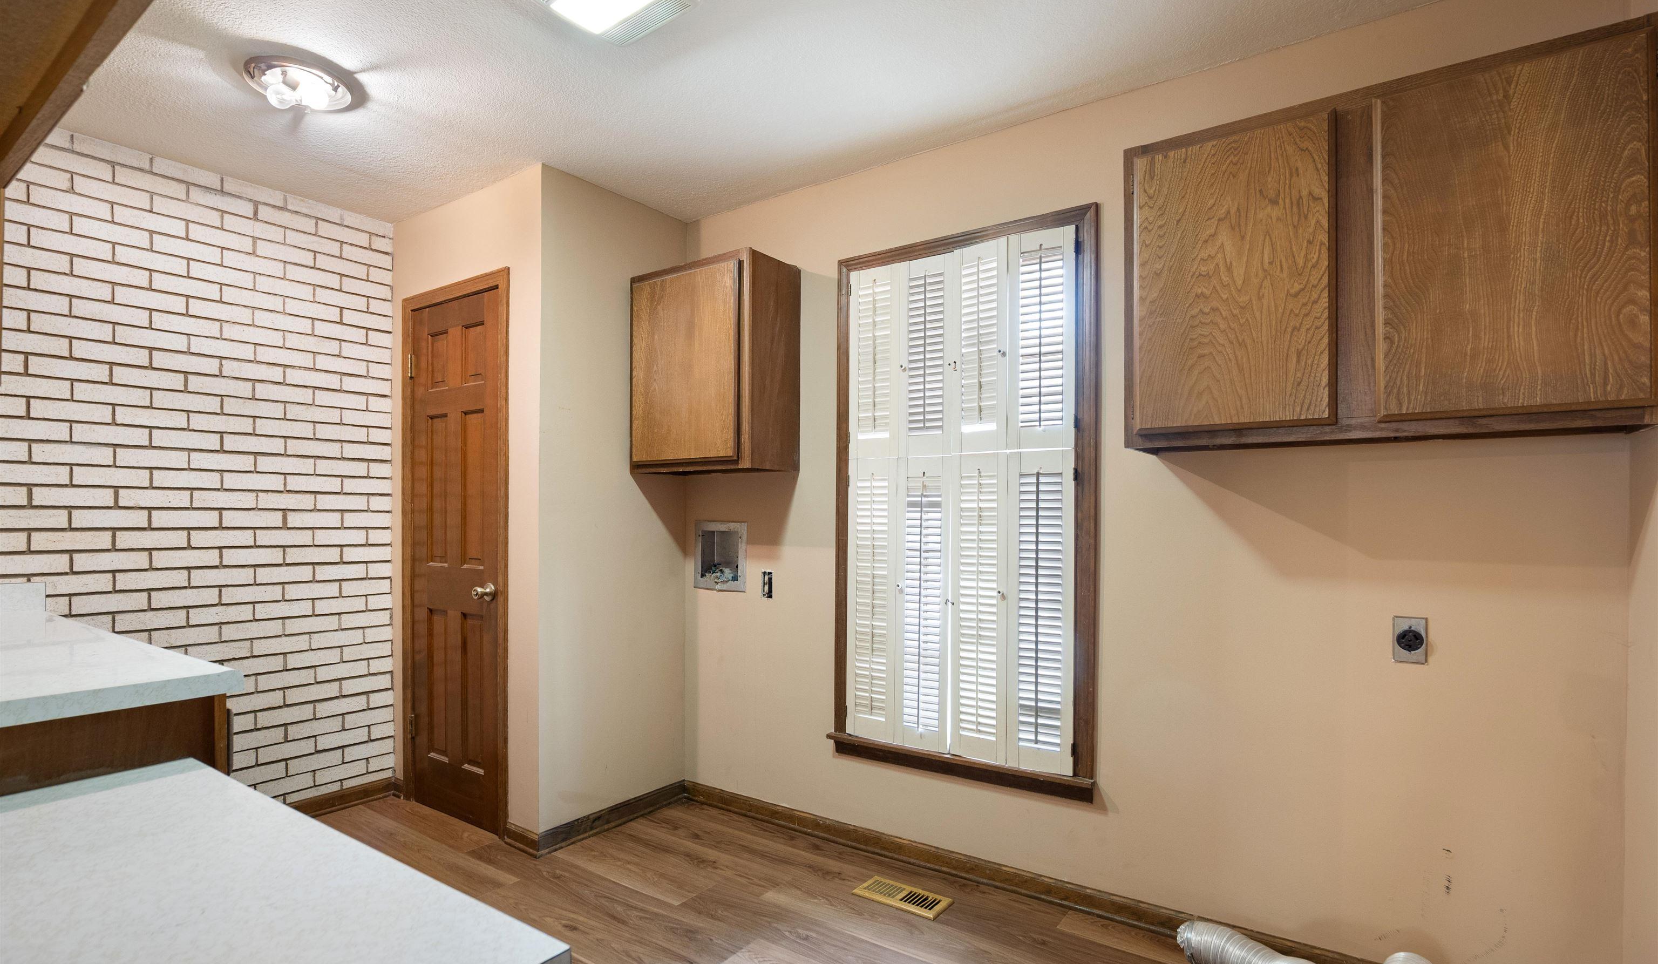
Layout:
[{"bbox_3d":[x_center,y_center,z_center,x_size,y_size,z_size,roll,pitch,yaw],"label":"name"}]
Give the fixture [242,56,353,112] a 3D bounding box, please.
[{"bbox_3d":[-1.509,-1.113,2.096,0.271,0.091,0.271,-1,-2,34],"label":"fixture"}]

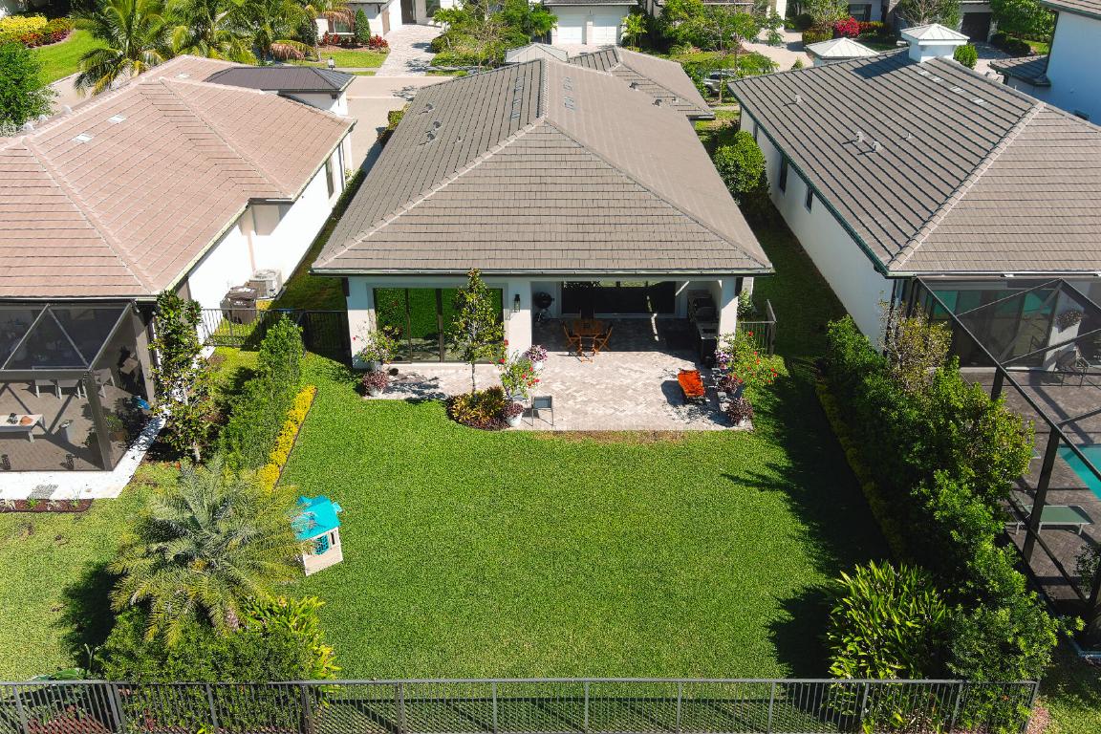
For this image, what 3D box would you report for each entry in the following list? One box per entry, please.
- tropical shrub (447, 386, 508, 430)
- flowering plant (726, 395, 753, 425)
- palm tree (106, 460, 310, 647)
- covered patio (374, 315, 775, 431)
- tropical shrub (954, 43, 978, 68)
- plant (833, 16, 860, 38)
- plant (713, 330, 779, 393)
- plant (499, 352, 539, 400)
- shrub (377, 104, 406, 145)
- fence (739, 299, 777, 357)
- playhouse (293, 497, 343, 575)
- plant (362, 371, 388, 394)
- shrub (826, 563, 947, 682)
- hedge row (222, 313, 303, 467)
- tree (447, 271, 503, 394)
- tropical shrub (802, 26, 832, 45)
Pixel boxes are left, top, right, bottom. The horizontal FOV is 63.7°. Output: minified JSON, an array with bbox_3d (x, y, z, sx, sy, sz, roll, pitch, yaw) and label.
[{"bbox_3d":[-1.896,0.970,23.299,1.500,0.650,1.350,0,29,0],"label":"tropical shrub"},{"bbox_3d":[4.909,1.060,23.064,0.720,0.720,0.700,0,29,0],"label":"flowering plant"},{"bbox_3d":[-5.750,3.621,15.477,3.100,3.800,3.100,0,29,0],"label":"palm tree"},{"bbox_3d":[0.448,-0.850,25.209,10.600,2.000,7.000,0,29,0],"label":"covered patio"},{"bbox_3d":[30.771,-22.912,65.487,1.650,2.019,1.650,0,29,0],"label":"tropical shrub"},{"bbox_3d":[26.514,-30.282,78.912,2.350,1.948,2.000,0,29,0],"label":"plant"},{"bbox_3d":[5.420,-0.217,24.473,1.650,1.600,1.500,0,29,0],"label":"plant"},{"bbox_3d":[-0.839,0.206,23.963,1.050,1.350,1.000,0,29,0],"label":"plant"},{"bbox_3d":[-8.700,-13.979,49.739,1.900,1.600,3.000,0,29,0],"label":"shrub"},{"bbox_3d":[6.000,-1.097,26.694,1.300,1.320,1.750,0,29,0],"label":"fence"},{"bbox_3d":[-4.970,3.466,18.510,1.000,1.240,1.150,-20,35,-32],"label":"playhouse"},{"bbox_3d":[-4.824,0.368,24.395,0.720,0.650,0.700,0,29,0],"label":"plant"},{"bbox_3d":[5.929,4.555,15.742,1.850,1.650,1.700,0,29,0],"label":"shrub"},{"bbox_3d":[-7.450,0.727,22.789,1.000,1.900,5.200,0,29,0],"label":"hedge row"},{"bbox_3d":[-2.012,-0.951,23.784,1.500,3.550,1.500,0,29,0],"label":"tree"},{"bbox_3d":[22.456,-27.893,74.817,2.500,1.600,2.200,0,29,0],"label":"tropical shrub"}]

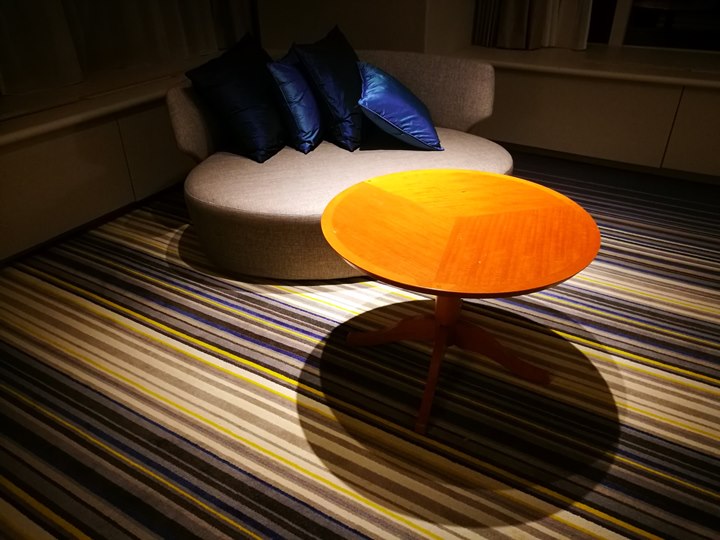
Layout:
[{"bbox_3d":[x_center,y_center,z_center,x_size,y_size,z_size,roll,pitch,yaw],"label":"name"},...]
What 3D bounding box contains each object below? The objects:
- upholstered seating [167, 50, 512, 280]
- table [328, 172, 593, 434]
[{"bbox_3d":[-0.028,-0.551,2.735,1.618,0.727,1.146,-10,33,-16],"label":"upholstered seating"},{"bbox_3d":[0.296,0.084,1.855,0.828,0.550,0.828,0,31,0],"label":"table"}]

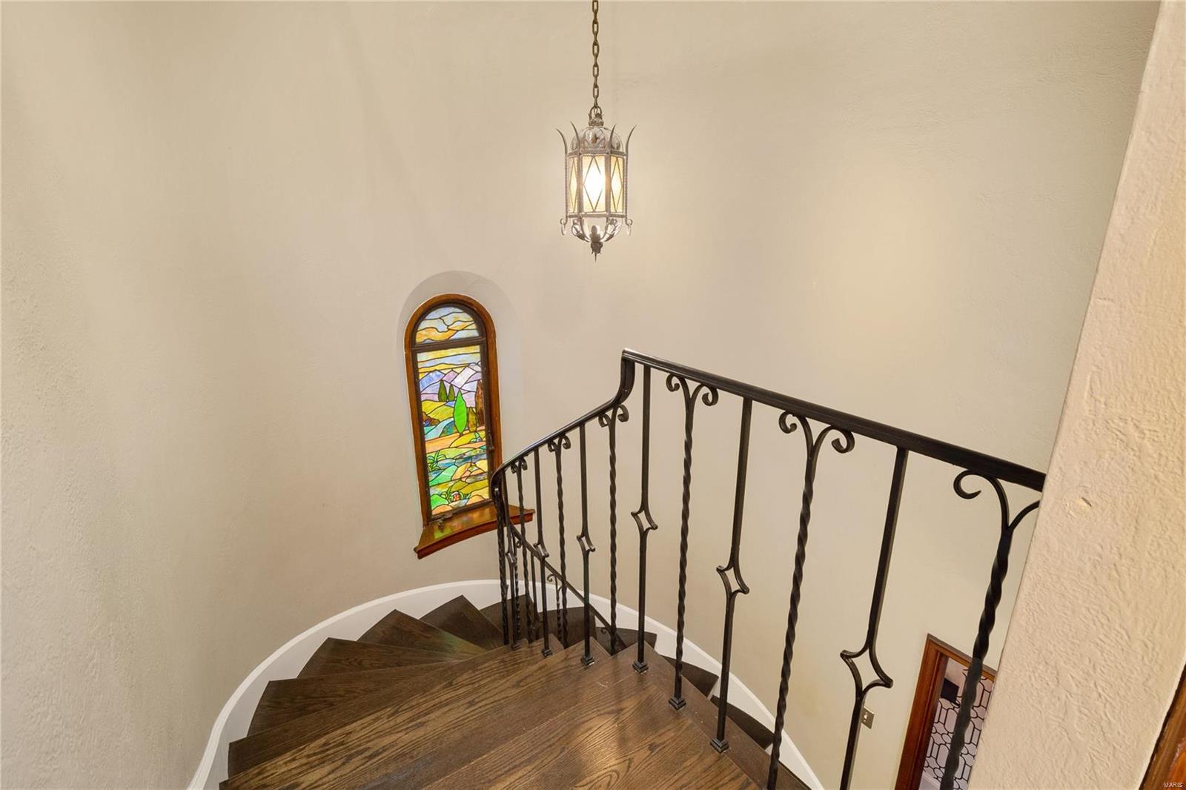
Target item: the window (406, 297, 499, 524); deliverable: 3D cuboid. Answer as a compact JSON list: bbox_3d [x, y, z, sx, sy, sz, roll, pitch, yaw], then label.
[{"bbox_3d":[-0.933,0.112,3.635,0.610,1.560,0.100,-10,18,-31],"label":"window"}]

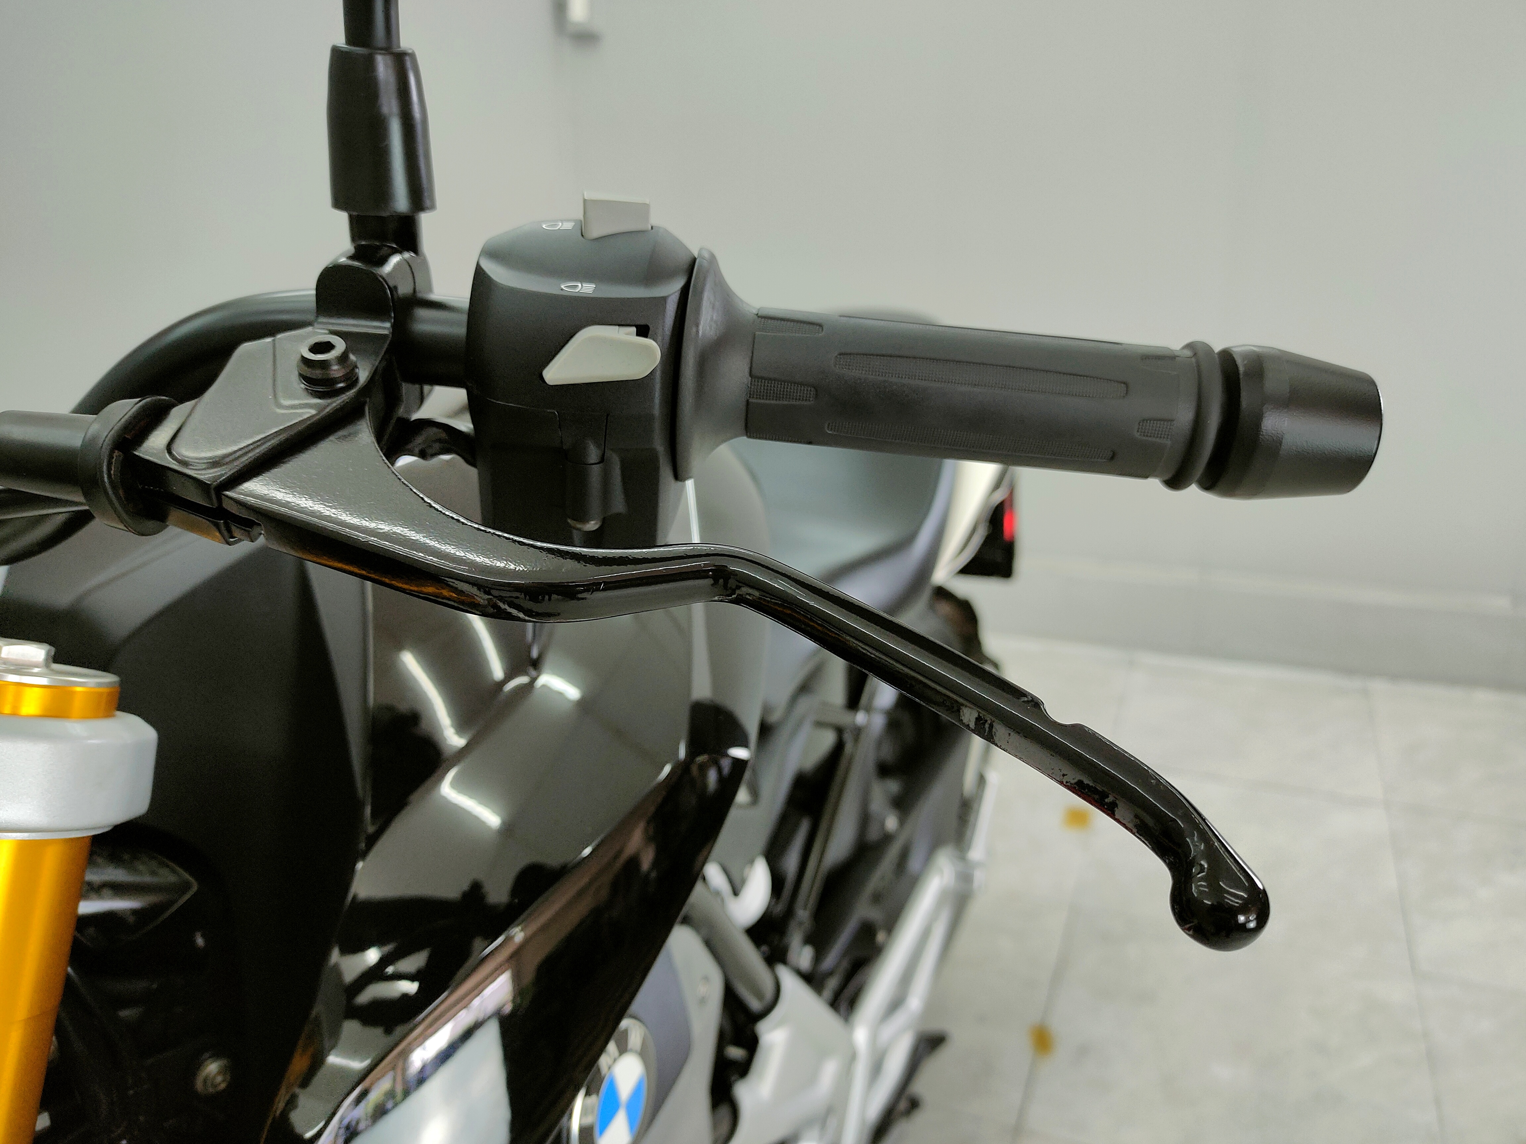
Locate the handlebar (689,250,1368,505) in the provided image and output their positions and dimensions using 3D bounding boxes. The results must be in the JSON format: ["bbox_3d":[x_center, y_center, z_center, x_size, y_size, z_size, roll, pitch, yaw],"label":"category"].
[{"bbox_3d":[0.062,-0.042,0.342,0.165,0.057,0.057,7,21,6],"label":"handlebar"}]

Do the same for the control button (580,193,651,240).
[{"bbox_3d":[-0.037,-0.091,0.361,0.016,0.011,0.010,7,21,6],"label":"control button"}]

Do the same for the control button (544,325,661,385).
[{"bbox_3d":[-0.037,-0.050,0.327,0.026,0.013,0.010,7,21,6],"label":"control button"}]

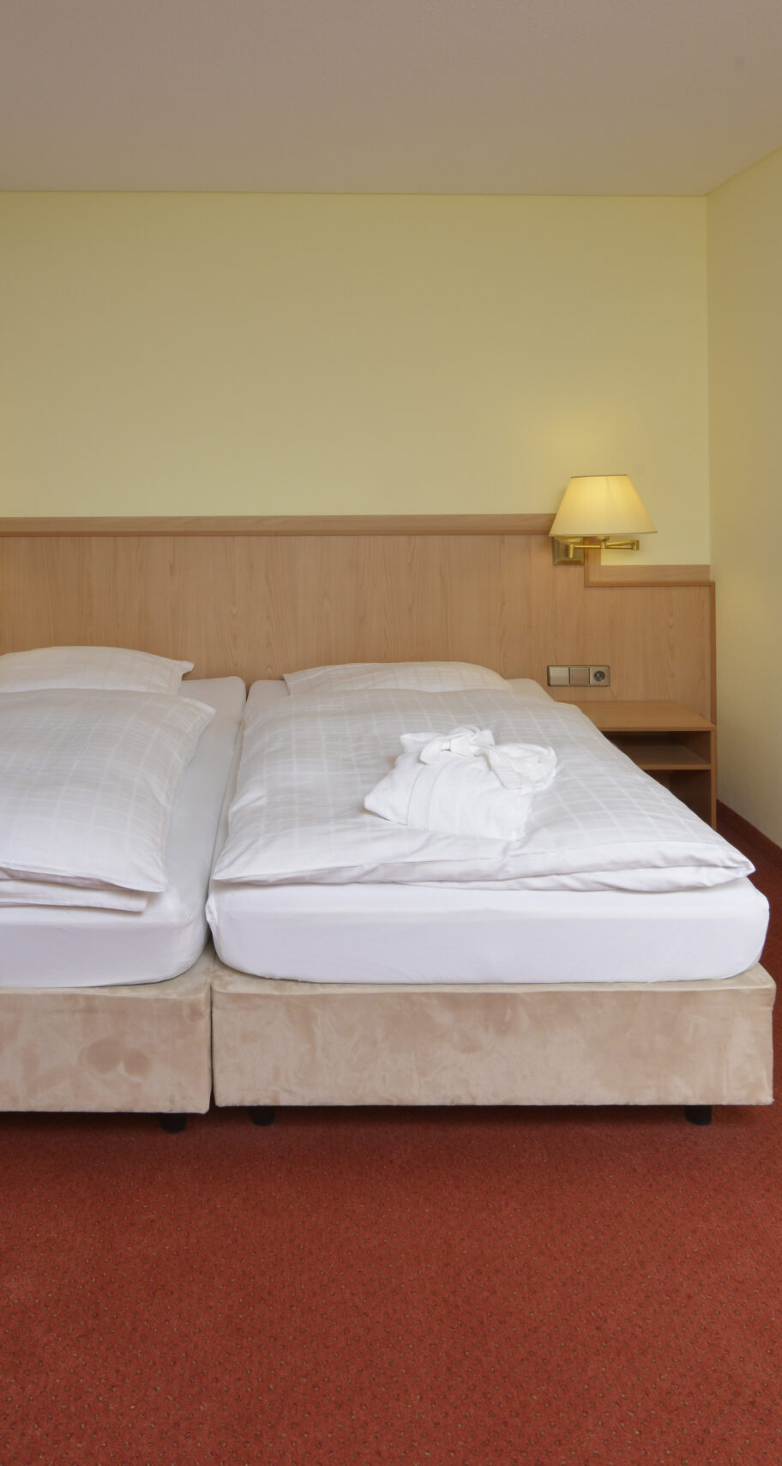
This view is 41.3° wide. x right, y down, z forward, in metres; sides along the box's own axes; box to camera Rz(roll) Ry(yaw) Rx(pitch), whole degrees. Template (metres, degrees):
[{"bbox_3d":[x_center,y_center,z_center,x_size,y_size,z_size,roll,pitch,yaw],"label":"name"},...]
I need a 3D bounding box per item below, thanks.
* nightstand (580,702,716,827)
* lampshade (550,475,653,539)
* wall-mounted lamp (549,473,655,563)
[{"bbox_3d":[0.845,0.161,3.711,0.480,0.450,0.360,0,7,-3],"label":"nightstand"},{"bbox_3d":[0.732,-0.795,3.618,0.360,0.210,0.360,0,7,-3],"label":"lampshade"},{"bbox_3d":[0.729,-0.736,3.649,0.370,0.310,0.420,0,7,-3],"label":"wall-mounted lamp"}]

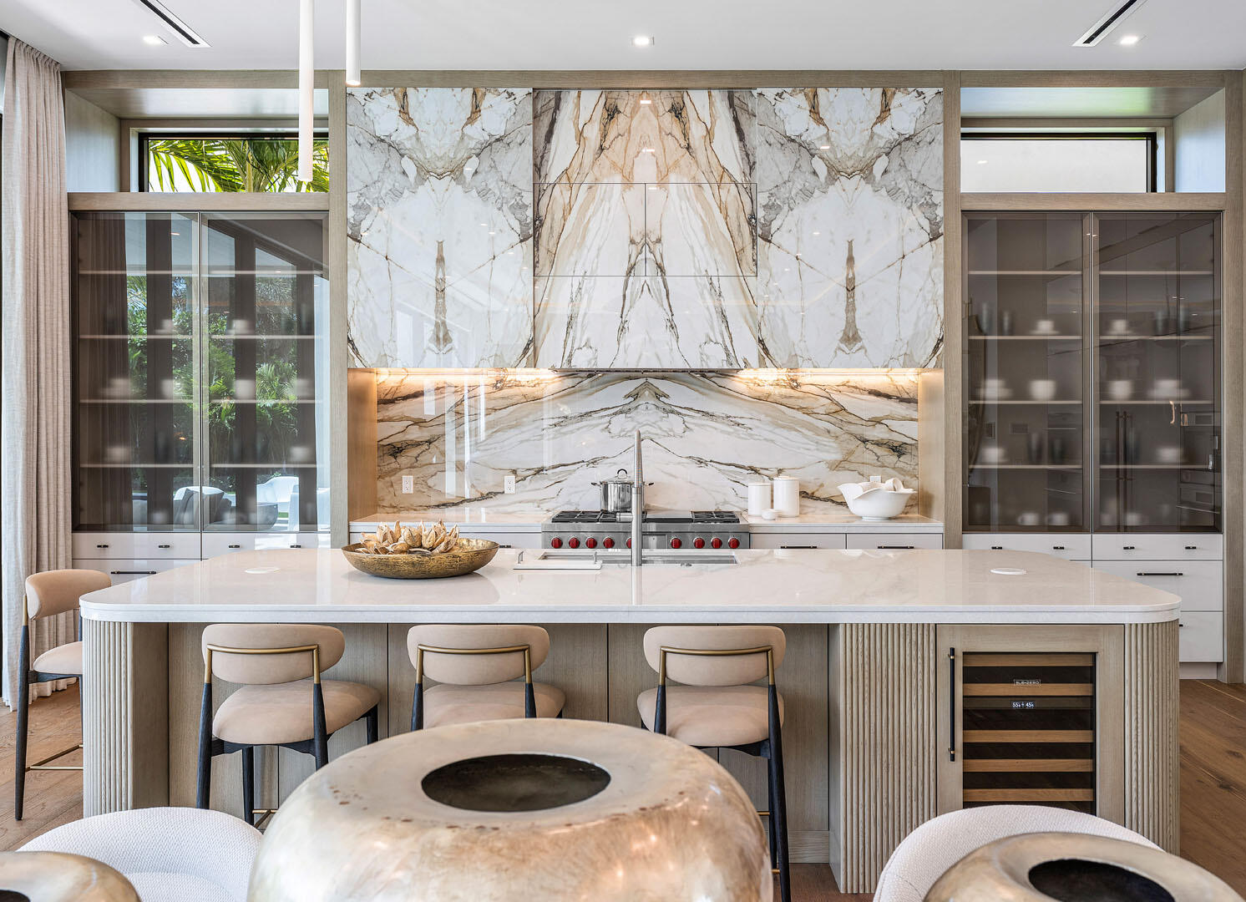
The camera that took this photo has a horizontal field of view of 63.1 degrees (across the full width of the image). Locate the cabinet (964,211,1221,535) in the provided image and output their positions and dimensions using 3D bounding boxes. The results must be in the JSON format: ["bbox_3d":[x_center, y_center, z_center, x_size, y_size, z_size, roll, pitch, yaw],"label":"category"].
[{"bbox_3d":[2.801,-0.468,6.280,1.533,1.919,0.500,0,0,1],"label":"cabinet"}]

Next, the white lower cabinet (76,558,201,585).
[{"bbox_3d":[-2.857,0.787,6.220,0.750,0.310,0.500,0,1,1],"label":"white lower cabinet"}]

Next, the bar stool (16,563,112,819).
[{"bbox_3d":[-2.084,0.964,4.110,0.500,0.900,0.480,0,0,1],"label":"bar stool"}]

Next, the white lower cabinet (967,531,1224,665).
[{"bbox_3d":[2.774,0.865,6.260,1.530,0.780,0.580,0,1,1],"label":"white lower cabinet"}]

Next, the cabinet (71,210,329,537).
[{"bbox_3d":[-2.507,-0.468,6.280,1.527,1.919,0.500,0,0,1],"label":"cabinet"}]

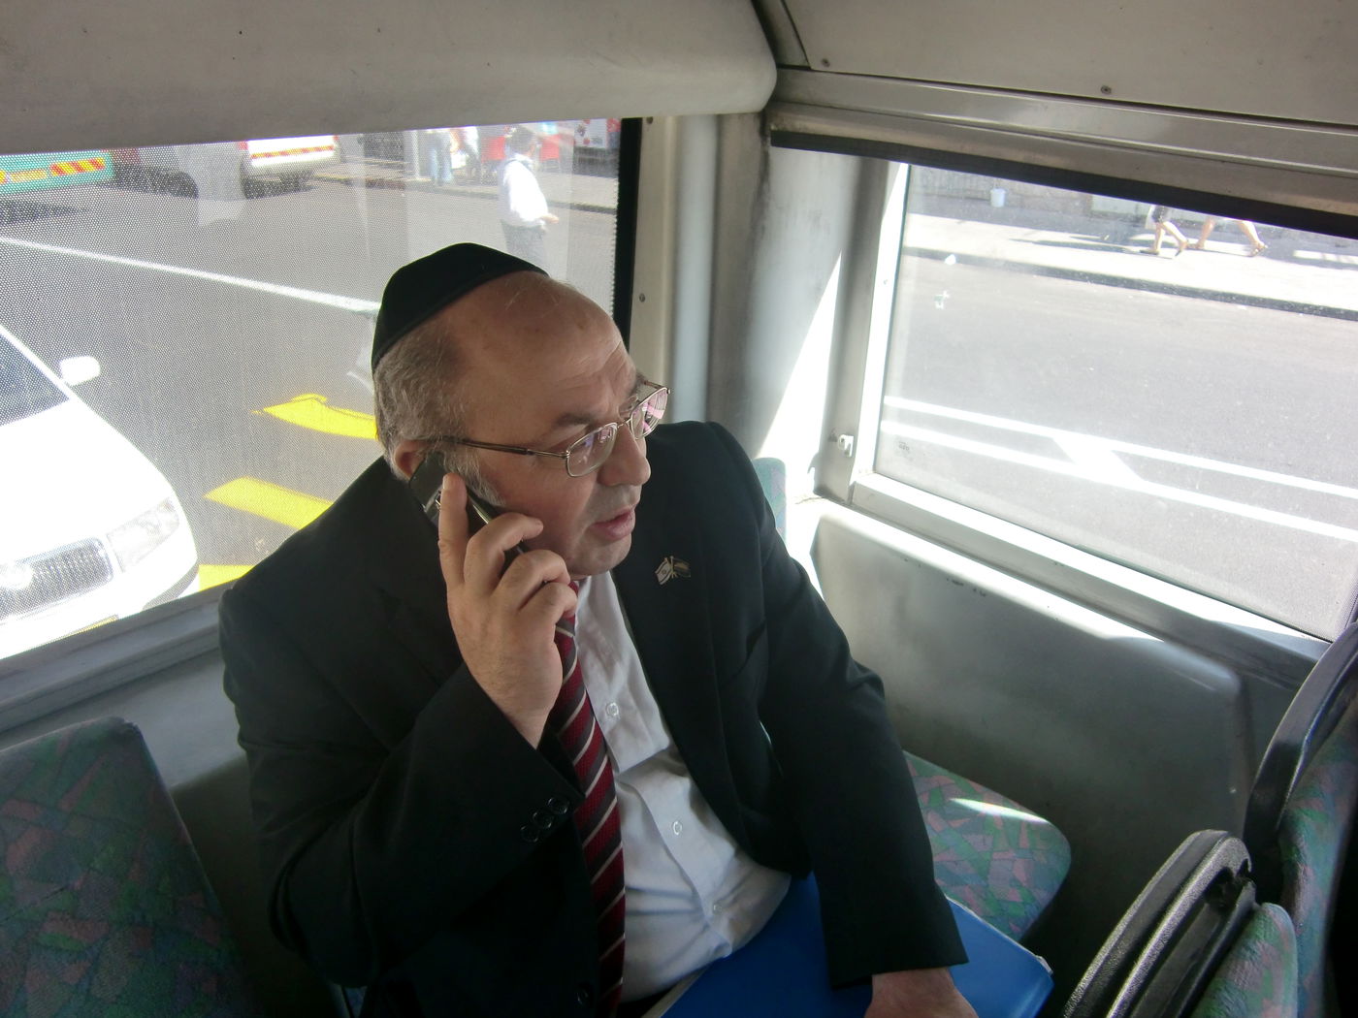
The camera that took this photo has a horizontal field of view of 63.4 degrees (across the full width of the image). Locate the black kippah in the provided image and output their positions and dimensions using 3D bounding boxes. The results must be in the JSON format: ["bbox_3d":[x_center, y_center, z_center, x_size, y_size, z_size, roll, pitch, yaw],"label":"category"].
[{"bbox_3d":[-0.171,-0.159,0.790,0.150,0.060,0.150,-28,3,34],"label":"black kippah"}]

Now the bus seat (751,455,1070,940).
[{"bbox_3d":[0.159,0.293,1.411,0.450,0.520,0.565,-22,34,-40],"label":"bus seat"}]

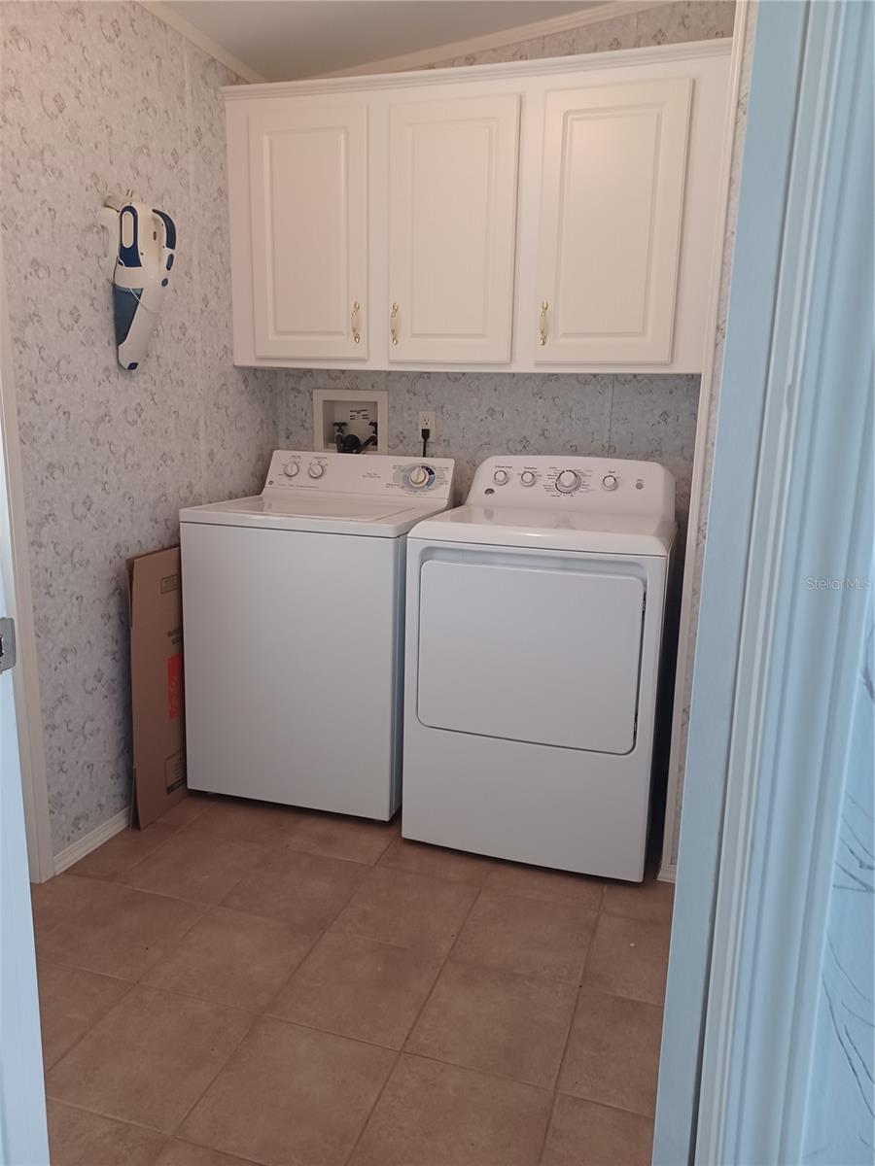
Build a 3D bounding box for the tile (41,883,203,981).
[{"bbox_3d":[-0.750,0.832,2.016,0.300,0.010,0.300,5,12,17],"label":"tile"}]

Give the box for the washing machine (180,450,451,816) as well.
[{"bbox_3d":[-0.357,0.124,2.794,0.686,1.072,0.655,5,12,16],"label":"washing machine"}]

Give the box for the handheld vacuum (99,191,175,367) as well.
[{"bbox_3d":[-0.775,-0.787,2.256,0.145,0.420,0.110,5,12,17],"label":"handheld vacuum"}]

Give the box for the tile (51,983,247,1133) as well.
[{"bbox_3d":[-0.553,0.914,1.641,0.300,0.010,0.300,5,12,17],"label":"tile"}]

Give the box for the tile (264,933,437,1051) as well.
[{"bbox_3d":[-0.169,0.881,1.836,0.300,0.010,0.300,5,12,17],"label":"tile"}]

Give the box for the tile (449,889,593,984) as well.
[{"bbox_3d":[0.215,0.847,2.031,0.300,0.010,0.300,5,12,17],"label":"tile"}]

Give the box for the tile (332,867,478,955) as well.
[{"bbox_3d":[-0.075,0.823,2.121,0.300,0.010,0.300,5,12,17],"label":"tile"}]

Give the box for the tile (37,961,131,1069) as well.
[{"bbox_3d":[-0.844,0.890,1.731,0.300,0.010,0.300,5,12,17],"label":"tile"}]

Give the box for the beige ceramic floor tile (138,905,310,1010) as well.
[{"bbox_3d":[-0.459,0.856,1.926,0.300,0.010,0.300,5,12,17],"label":"beige ceramic floor tile"}]

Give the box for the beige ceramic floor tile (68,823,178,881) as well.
[{"bbox_3d":[-0.878,0.755,2.370,0.160,0.010,0.300,5,12,17],"label":"beige ceramic floor tile"}]

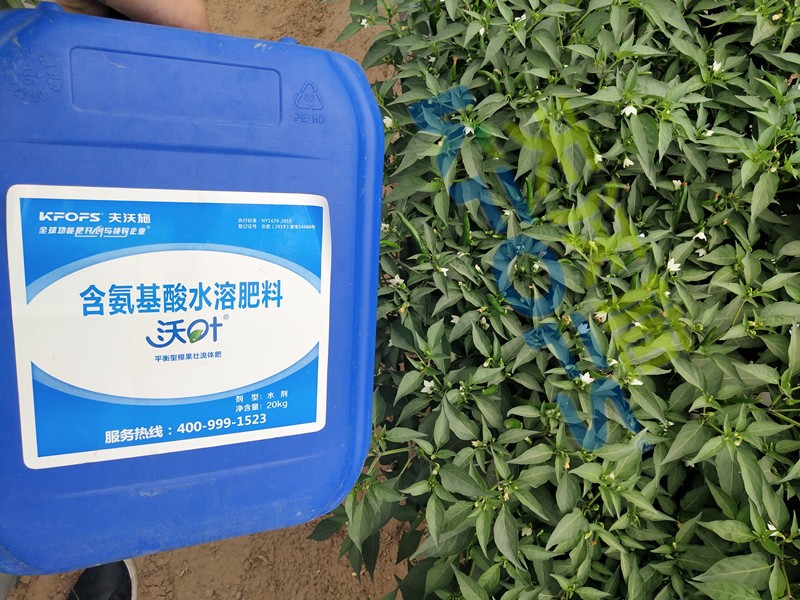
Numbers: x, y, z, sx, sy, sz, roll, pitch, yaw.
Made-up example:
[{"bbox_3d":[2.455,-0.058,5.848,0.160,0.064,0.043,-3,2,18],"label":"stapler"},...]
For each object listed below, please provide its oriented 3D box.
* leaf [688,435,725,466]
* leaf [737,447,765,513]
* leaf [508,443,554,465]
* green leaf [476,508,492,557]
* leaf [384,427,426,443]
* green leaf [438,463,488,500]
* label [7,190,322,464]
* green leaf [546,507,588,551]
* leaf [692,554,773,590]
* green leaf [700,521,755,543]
[{"bbox_3d":[0.341,0.168,0.770,0.048,0.011,0.021,-45,65,12],"label":"leaf"},{"bbox_3d":[0.400,0.205,0.790,0.026,0.014,0.086,-24,98,2],"label":"leaf"},{"bbox_3d":[0.152,0.183,0.810,0.053,0.011,0.022,-19,66,17],"label":"leaf"},{"bbox_3d":[0.098,0.266,0.790,0.019,0.060,0.011,-4,11,1],"label":"green leaf"},{"bbox_3d":[0.008,0.169,0.860,0.056,0.011,0.021,-1,68,-17],"label":"leaf"},{"bbox_3d":[0.074,0.206,0.772,0.060,0.014,0.028,26,66,16],"label":"green leaf"},{"bbox_3d":[-0.152,0.017,0.494,0.213,0.187,0.008,-3,12,-26],"label":"label"},{"bbox_3d":[0.176,0.248,0.743,0.059,0.014,0.025,-42,63,-16],"label":"green leaf"},{"bbox_3d":[0.354,0.290,0.740,0.078,0.015,0.039,-18,61,15],"label":"leaf"},{"bbox_3d":[0.341,0.240,0.722,0.051,0.014,0.019,13,58,18],"label":"green leaf"}]

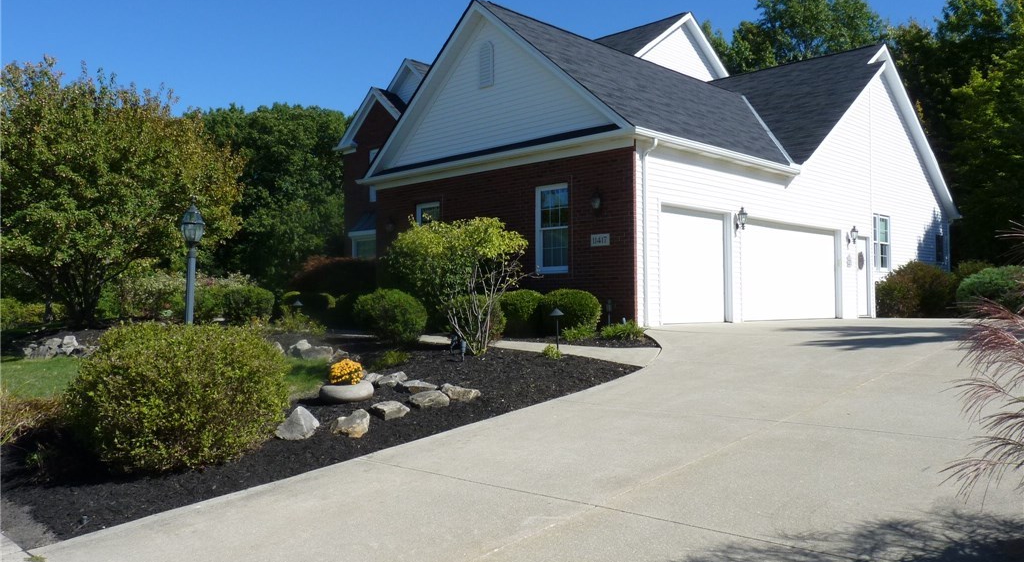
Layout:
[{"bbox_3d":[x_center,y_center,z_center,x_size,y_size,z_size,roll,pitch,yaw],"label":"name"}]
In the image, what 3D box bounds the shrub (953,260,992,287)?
[{"bbox_3d":[15.318,0.190,26.475,1.600,1.775,1.600,-1,-2,30],"label":"shrub"}]

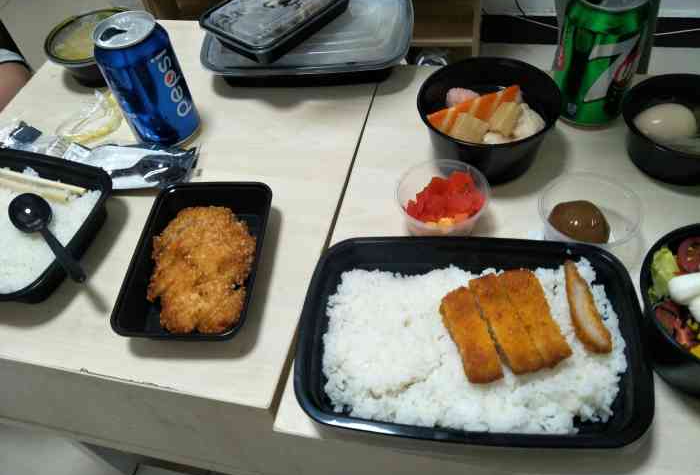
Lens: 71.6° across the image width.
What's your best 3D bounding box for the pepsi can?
[{"bbox_3d":[-0.189,-0.142,0.458,0.066,0.115,0.066,-4,53,5],"label":"pepsi can"}]

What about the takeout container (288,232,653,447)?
[{"bbox_3d":[0.075,0.069,0.323,0.211,0.045,0.139,2,53,9],"label":"takeout container"}]

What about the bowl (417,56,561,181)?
[{"bbox_3d":[0.123,-0.107,0.444,0.123,0.053,0.123,-4,53,5],"label":"bowl"}]

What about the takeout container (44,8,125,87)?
[{"bbox_3d":[-0.290,-0.225,0.579,0.126,0.045,0.126,-4,53,5],"label":"takeout container"}]

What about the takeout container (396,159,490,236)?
[{"bbox_3d":[0.076,-0.026,0.400,0.074,0.036,0.074,-4,53,5],"label":"takeout container"}]

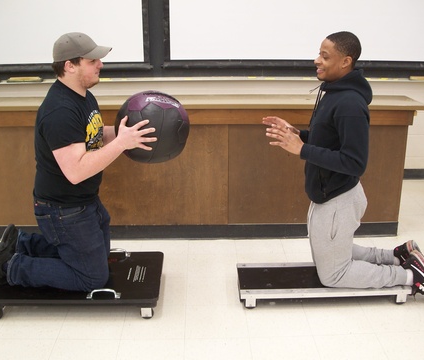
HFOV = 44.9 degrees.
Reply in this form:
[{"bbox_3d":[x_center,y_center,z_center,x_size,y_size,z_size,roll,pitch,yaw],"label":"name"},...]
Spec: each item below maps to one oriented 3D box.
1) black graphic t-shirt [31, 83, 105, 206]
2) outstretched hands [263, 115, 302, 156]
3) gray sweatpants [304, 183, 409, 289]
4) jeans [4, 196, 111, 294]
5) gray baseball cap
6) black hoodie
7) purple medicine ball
[{"bbox_3d":[-0.732,-0.202,2.595,0.370,0.610,0.470,2,18,5],"label":"black graphic t-shirt"},{"bbox_3d":[0.344,-0.215,2.545,0.190,0.160,0.250,-1,18,-1],"label":"outstretched hands"},{"bbox_3d":[0.775,0.263,2.720,0.560,0.540,0.380,-1,18,-1],"label":"gray sweatpants"},{"bbox_3d":[-0.816,0.277,2.756,0.550,0.490,0.410,1,18,4],"label":"jeans"},{"bbox_3d":[-0.620,-0.633,2.449,0.285,0.140,0.185,-1,18,-1],"label":"gray baseball cap"},{"bbox_3d":[0.604,-0.211,2.563,0.380,0.670,0.470,-1,18,-1],"label":"black hoodie"},{"bbox_3d":[-0.293,-0.263,2.534,0.370,0.365,0.370,-1,18,-1],"label":"purple medicine ball"}]

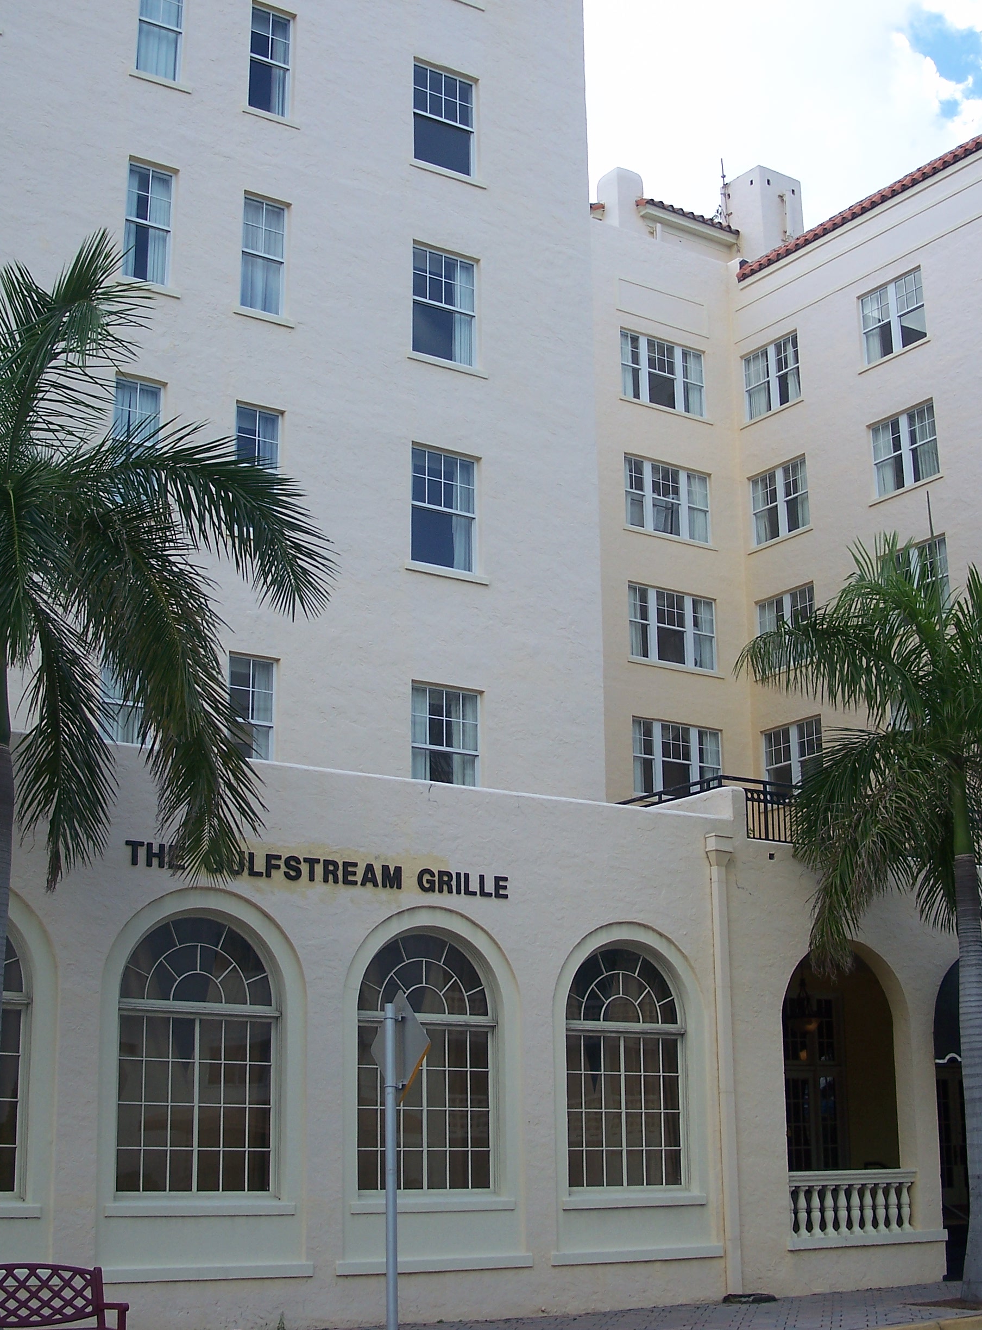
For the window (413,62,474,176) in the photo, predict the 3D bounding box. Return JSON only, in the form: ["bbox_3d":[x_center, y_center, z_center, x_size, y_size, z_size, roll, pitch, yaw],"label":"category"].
[{"bbox_3d":[-0.761,-8.446,29.393,1.148,1.679,0.120,9,-18,-33],"label":"window"}]

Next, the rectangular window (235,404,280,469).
[{"bbox_3d":[-3.091,-2.577,25.098,0.718,1.740,0.150,9,-18,-34],"label":"rectangular window"}]

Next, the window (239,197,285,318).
[{"bbox_3d":[-3.331,-5.963,27.678,0.740,1.820,0.150,10,-18,-33],"label":"window"}]

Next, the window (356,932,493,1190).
[{"bbox_3d":[-0.804,4.851,23.167,2.000,3.150,0.200,10,-19,-34],"label":"window"}]

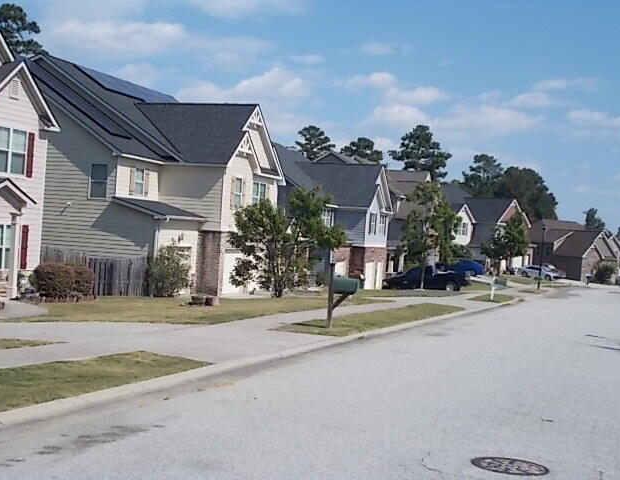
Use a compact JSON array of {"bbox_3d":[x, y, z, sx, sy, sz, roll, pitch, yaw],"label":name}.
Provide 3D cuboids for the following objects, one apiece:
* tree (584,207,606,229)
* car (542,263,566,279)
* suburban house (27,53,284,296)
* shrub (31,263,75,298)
[{"bbox_3d":[55.196,0.354,179.981,4.800,13.000,4.800,3,0,18],"label":"tree"},{"bbox_3d":[23.719,3.085,93.500,1.850,1.500,4.600,4,0,-44],"label":"car"},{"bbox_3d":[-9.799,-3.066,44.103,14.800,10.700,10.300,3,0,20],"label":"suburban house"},{"bbox_3d":[-7.665,1.201,27.398,1.200,1.070,1.300,3,0,18],"label":"shrub"}]

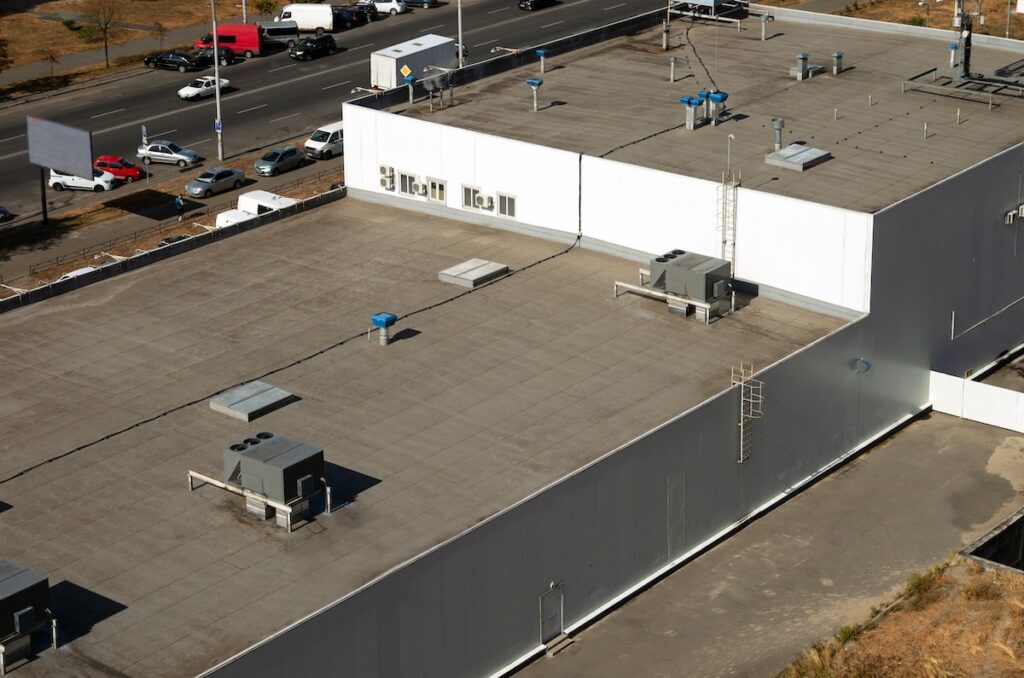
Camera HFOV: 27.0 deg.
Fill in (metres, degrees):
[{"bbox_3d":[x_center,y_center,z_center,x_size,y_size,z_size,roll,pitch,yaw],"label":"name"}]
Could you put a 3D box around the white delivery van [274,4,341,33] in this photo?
[{"bbox_3d":[-18.166,-27.946,186.731,5.300,2.450,1.950,1,21,5],"label":"white delivery van"}]

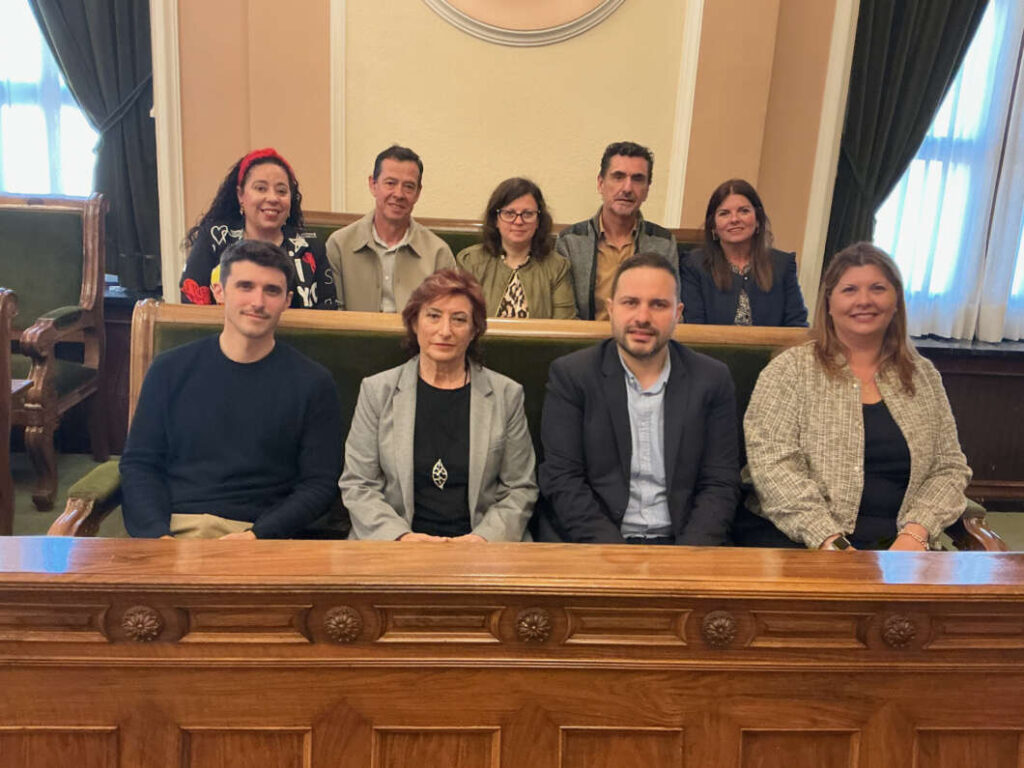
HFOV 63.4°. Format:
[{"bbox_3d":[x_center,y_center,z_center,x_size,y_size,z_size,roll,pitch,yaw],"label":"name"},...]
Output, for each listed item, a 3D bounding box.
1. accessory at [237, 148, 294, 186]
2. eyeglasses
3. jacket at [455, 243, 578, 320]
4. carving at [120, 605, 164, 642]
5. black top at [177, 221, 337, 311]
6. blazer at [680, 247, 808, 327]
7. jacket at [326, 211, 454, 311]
[{"bbox_3d":[-0.776,-0.682,2.617,0.175,0.130,0.100,-1,14,-28],"label":"accessory"},{"bbox_3d":[0.017,-0.572,2.813,0.142,0.045,0.140,3,14,-2],"label":"eyeglasses"},{"bbox_3d":[0.011,-0.237,2.866,0.423,0.500,0.320,2,14,-2],"label":"jacket"},{"bbox_3d":[-0.602,0.390,1.348,0.062,0.060,0.023,2,14,-4],"label":"carving"},{"bbox_3d":[-0.822,-0.253,2.711,0.487,0.530,0.350,-2,15,-18],"label":"black top"},{"bbox_3d":[0.809,-0.224,2.934,0.452,0.520,0.330,4,14,5],"label":"blazer"},{"bbox_3d":[-0.409,-0.299,2.832,0.441,0.570,0.340,1,14,-6],"label":"jacket"}]

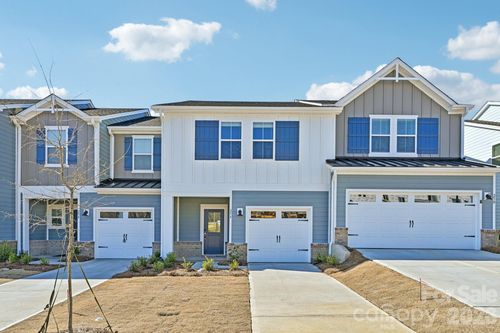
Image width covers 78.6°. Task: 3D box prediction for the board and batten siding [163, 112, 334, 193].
[{"bbox_3d":[-0.060,-0.572,12.250,6.911,3.176,0.150,0,0,0],"label":"board and batten siding"}]

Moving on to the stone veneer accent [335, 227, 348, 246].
[{"bbox_3d":[3.356,2.578,11.200,0.510,0.730,0.180,0,0,0],"label":"stone veneer accent"}]

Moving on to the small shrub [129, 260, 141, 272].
[{"bbox_3d":[-3.933,3.405,10.400,0.420,0.420,0.420,0,0,0],"label":"small shrub"}]

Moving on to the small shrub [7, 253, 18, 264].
[{"bbox_3d":[-9.468,3.675,12.200,0.439,0.479,0.450,0,0,0],"label":"small shrub"}]

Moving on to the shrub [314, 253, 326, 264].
[{"bbox_3d":[2.786,3.565,11.900,0.468,0.429,0.440,0,0,0],"label":"shrub"}]

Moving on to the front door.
[{"bbox_3d":[-1.600,2.891,13.500,0.930,2.040,0.070,1,0,0],"label":"front door"}]

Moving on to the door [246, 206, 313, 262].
[{"bbox_3d":[1.159,2.684,12.000,2.580,2.200,0.140,0,0,0],"label":"door"}]

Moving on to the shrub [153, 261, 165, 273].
[{"bbox_3d":[-3.116,3.405,10.400,0.420,0.420,0.420,0,0,0],"label":"shrub"}]

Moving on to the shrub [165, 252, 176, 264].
[{"bbox_3d":[-2.942,3.404,11.300,0.450,0.450,0.440,0,0,0],"label":"shrub"}]

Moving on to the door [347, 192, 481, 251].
[{"bbox_3d":[6.236,2.047,11.630,5.071,2.260,0.120,0,0,0],"label":"door"}]

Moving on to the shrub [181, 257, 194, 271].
[{"bbox_3d":[-2.169,3.367,10.600,0.480,0.480,0.460,0,0,0],"label":"shrub"}]

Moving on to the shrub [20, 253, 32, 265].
[{"bbox_3d":[-8.270,3.404,11.300,0.450,0.450,0.440,0,0,0],"label":"shrub"}]

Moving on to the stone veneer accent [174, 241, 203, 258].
[{"bbox_3d":[-2.759,3.746,13.700,1.250,0.840,0.150,0,0,0],"label":"stone veneer accent"}]

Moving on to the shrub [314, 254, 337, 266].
[{"bbox_3d":[2.707,3.370,10.950,0.780,0.430,0.500,0,0,0],"label":"shrub"}]

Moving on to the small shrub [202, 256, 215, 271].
[{"bbox_3d":[-1.531,3.566,11.200,0.422,0.532,0.420,0,0,0],"label":"small shrub"}]

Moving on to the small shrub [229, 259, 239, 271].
[{"bbox_3d":[-0.587,3.603,11.200,0.367,0.458,0.380,0,0,0],"label":"small shrub"}]

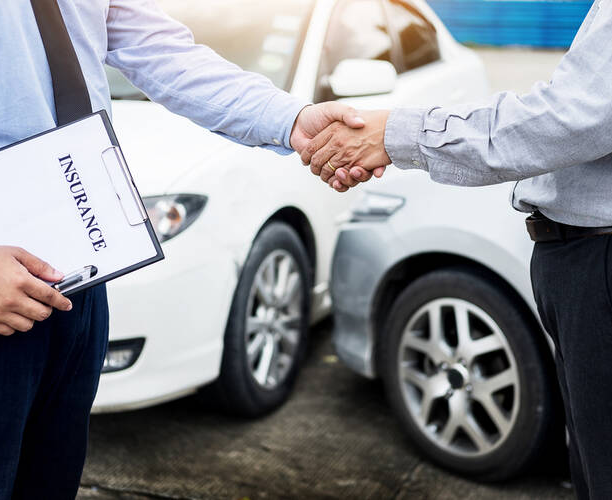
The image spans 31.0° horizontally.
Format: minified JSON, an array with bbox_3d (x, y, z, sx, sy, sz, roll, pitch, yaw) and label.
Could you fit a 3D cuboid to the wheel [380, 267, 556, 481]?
[{"bbox_3d":[0.494,0.347,3.175,0.200,0.620,0.620,-9,13,-40],"label":"wheel"}]

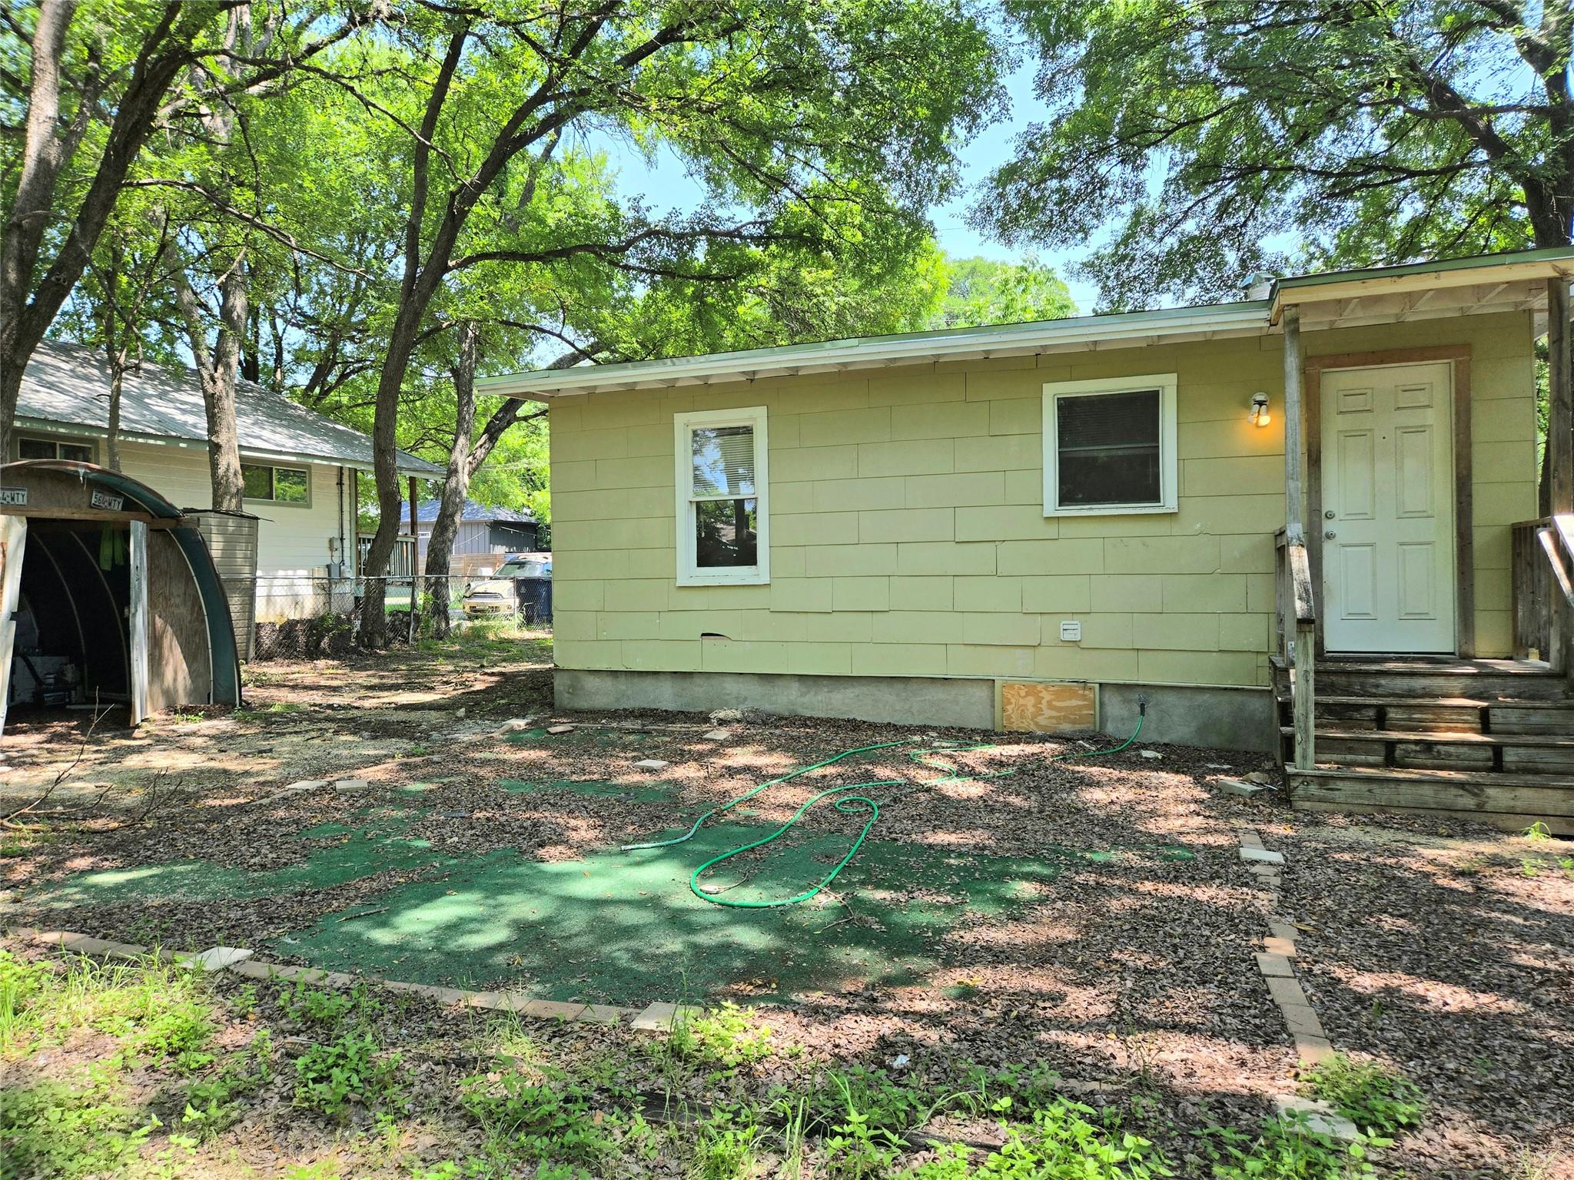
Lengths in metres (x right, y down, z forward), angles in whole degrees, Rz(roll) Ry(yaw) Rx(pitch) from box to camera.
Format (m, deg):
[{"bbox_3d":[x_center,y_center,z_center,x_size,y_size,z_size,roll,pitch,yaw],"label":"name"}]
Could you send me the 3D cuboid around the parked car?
[{"bbox_3d":[-6.000,-0.050,24.500,1.710,1.430,3.740,0,2,20],"label":"parked car"}]

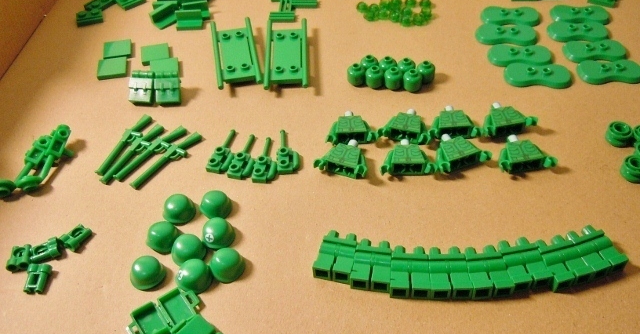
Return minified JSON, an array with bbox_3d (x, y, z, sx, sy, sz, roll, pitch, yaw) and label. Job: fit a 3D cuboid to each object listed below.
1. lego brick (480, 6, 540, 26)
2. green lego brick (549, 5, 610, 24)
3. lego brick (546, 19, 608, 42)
[{"bbox_3d":[0.119,-0.094,0.344,0.035,0.005,0.017,4,49,8],"label":"lego brick"},{"bbox_3d":[0.160,-0.094,0.340,0.035,0.005,0.017,2,49,5],"label":"green lego brick"},{"bbox_3d":[0.153,-0.081,0.329,0.035,0.005,0.017,2,49,5],"label":"lego brick"}]

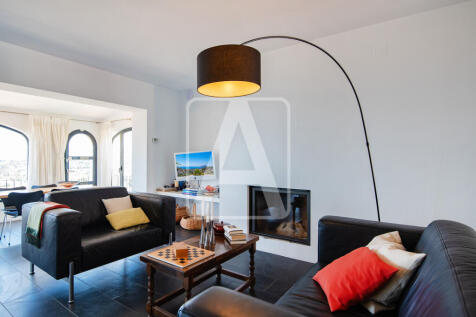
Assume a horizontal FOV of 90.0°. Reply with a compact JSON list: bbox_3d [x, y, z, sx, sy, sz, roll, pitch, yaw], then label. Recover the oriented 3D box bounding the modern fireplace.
[{"bbox_3d":[0.592,0.706,3.166,0.830,0.645,0.300,0,1,33],"label":"modern fireplace"}]

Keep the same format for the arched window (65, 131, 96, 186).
[{"bbox_3d":[-4.056,-0.004,6.150,0.110,1.405,0.743,0,-1,34],"label":"arched window"}]

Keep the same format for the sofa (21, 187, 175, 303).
[{"bbox_3d":[-1.590,0.851,2.861,0.977,0.895,1.315,0,-1,34],"label":"sofa"}]

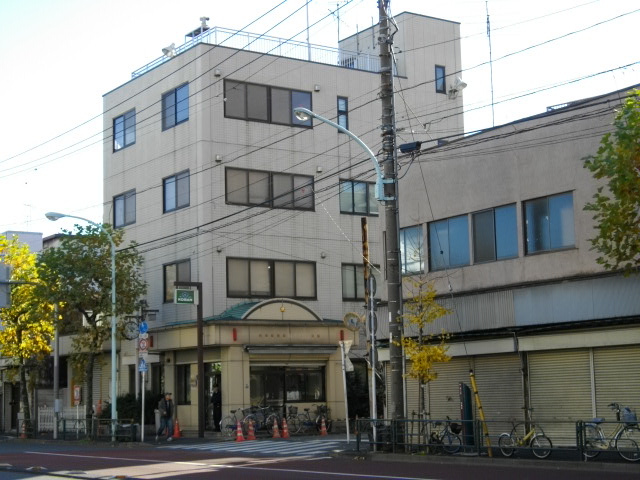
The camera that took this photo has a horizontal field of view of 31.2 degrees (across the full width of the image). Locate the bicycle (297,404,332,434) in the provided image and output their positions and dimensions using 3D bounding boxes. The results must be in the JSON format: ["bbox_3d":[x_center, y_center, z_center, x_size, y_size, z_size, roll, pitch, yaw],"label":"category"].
[{"bbox_3d":[-0.206,6.711,43.031,1.660,1.060,0.540,4,-10,-35],"label":"bicycle"}]

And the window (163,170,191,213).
[{"bbox_3d":[-5.610,-1.889,45.260,0.150,1.450,2.240,4,-9,-34],"label":"window"}]

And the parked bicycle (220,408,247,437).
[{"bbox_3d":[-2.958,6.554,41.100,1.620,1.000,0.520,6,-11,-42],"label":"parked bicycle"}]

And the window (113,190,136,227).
[{"bbox_3d":[-8.152,-1.262,48.083,0.140,1.388,2.134,4,-10,-35],"label":"window"}]

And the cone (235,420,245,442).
[{"bbox_3d":[-2.529,6.020,36.247,0.360,0.700,0.360,-1,-8,0],"label":"cone"}]

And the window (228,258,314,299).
[{"bbox_3d":[-1.866,1.527,44.726,4.142,1.574,0.150,4,-10,-34],"label":"window"}]

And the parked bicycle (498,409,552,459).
[{"bbox_3d":[4.421,4.187,24.822,0.520,1.030,1.540,4,-10,-35],"label":"parked bicycle"}]

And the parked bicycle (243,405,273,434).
[{"bbox_3d":[-2.167,6.362,40.400,1.650,1.050,0.550,4,-9,-34],"label":"parked bicycle"}]

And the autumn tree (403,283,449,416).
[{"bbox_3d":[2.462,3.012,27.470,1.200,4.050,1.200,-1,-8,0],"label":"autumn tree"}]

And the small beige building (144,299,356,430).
[{"bbox_3d":[-2.516,4.913,44.504,6.600,4.870,4.800,4,-9,-34],"label":"small beige building"}]

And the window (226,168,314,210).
[{"bbox_3d":[-1.944,-1.970,45.303,4.130,1.470,0.150,4,-9,-34],"label":"window"}]

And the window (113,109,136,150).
[{"bbox_3d":[-8.247,-4.609,48.561,0.140,1.500,2.180,4,-10,-35],"label":"window"}]

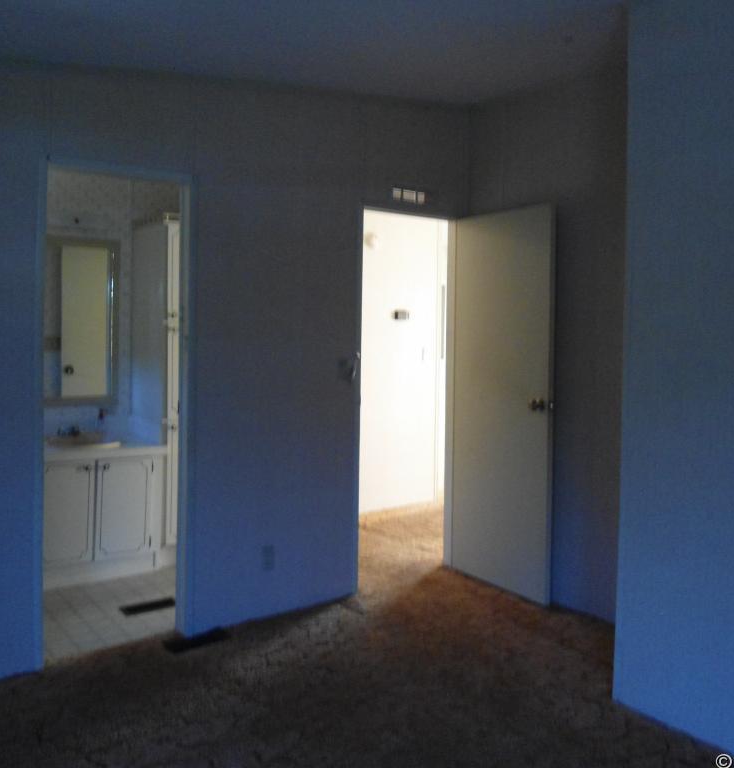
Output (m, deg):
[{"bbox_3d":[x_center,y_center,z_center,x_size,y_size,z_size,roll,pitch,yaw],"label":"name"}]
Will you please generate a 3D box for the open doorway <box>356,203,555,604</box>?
[{"bbox_3d":[0.451,0.099,3.945,0.745,2.010,0.806,-1,2,-40],"label":"open doorway"}]

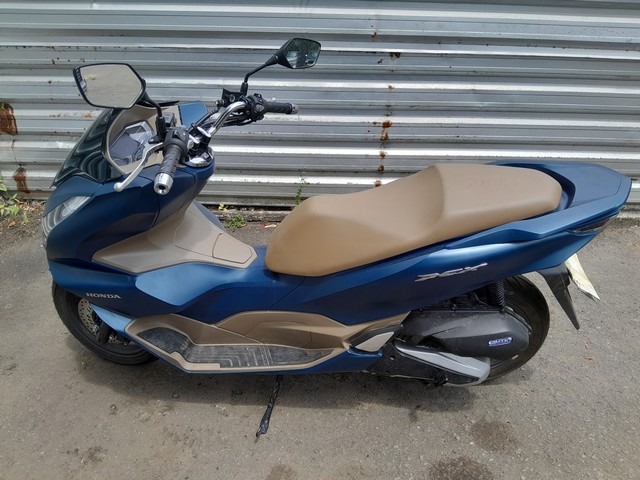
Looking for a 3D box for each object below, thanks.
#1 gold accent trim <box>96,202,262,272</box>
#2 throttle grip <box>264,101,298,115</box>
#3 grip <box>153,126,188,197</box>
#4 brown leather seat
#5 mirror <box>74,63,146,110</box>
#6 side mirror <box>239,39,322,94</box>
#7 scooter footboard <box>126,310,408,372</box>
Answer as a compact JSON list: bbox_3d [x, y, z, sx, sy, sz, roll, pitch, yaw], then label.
[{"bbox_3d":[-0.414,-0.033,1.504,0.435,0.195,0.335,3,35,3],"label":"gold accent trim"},{"bbox_3d":[-0.119,-0.422,1.541,0.038,0.038,0.143,18,19,35],"label":"throttle grip"},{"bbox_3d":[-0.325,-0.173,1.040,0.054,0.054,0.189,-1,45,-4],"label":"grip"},{"bbox_3d":[0.265,-0.067,1.458,0.850,0.285,0.320,3,35,3],"label":"brown leather seat"},{"bbox_3d":[-0.449,-0.328,1.018,0.138,0.093,0.050,-18,39,-36],"label":"mirror"},{"bbox_3d":[-0.121,-0.548,1.510,0.275,0.152,0.073,-21,30,-40],"label":"side mirror"},{"bbox_3d":[-0.169,0.297,1.531,0.860,0.220,0.140,3,35,3],"label":"scooter footboard"}]

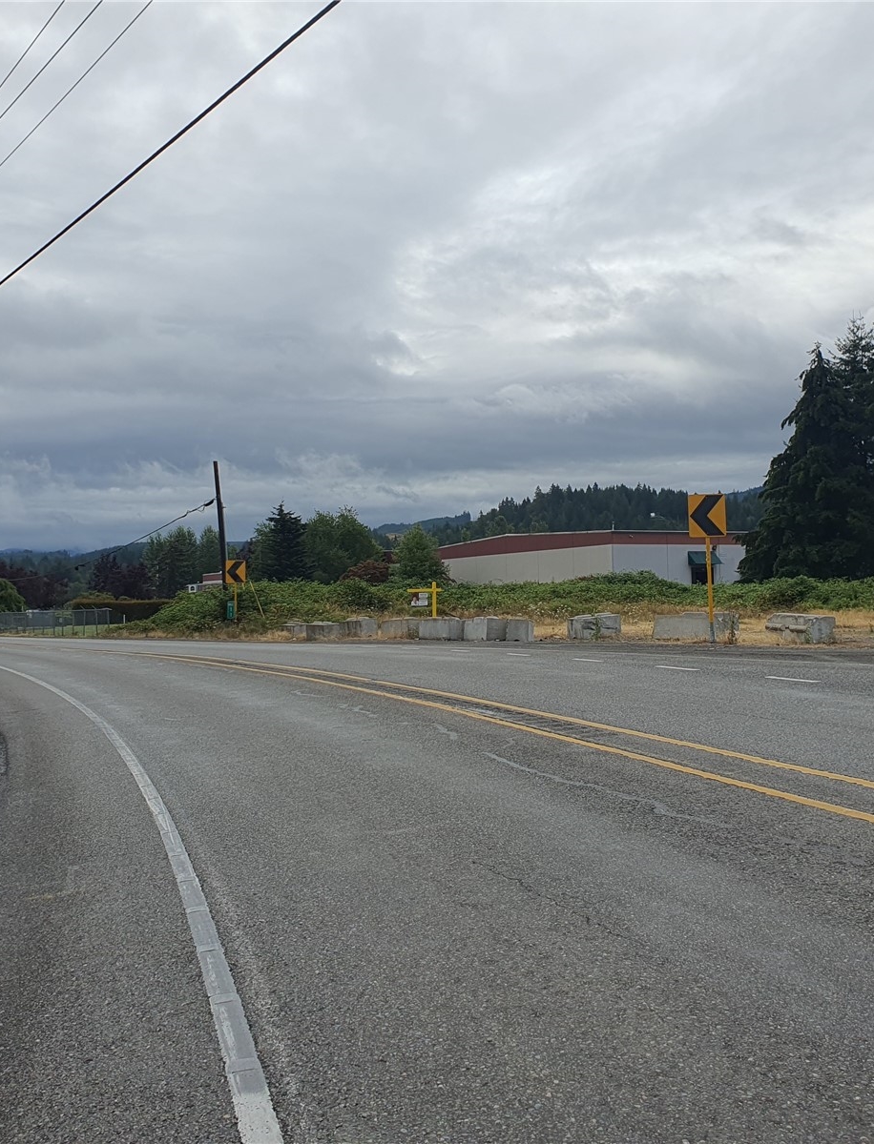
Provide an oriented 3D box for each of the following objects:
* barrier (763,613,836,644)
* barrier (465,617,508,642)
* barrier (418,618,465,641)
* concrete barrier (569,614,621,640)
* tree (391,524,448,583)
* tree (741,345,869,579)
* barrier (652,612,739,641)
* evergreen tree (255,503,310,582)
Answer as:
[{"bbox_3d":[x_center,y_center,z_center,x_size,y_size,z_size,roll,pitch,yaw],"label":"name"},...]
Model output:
[{"bbox_3d":[8.520,1.320,26.950,0.650,0.620,1.720,0,0,-19],"label":"barrier"},{"bbox_3d":[1.260,1.460,29.900,0.620,0.620,1.490,0,0,20],"label":"barrier"},{"bbox_3d":[0.184,1.703,34.752,0.610,0.650,1.830,0,-1,-30],"label":"barrier"},{"bbox_3d":[4.664,1.613,33.424,1.650,0.640,0.610,-1,-1,-8],"label":"concrete barrier"},{"bbox_3d":[-1.060,-0.450,70.000,3.600,5.000,3.600,0,0,0],"label":"tree"},{"bbox_3d":[21.200,-5.600,65.000,8.000,14.800,8.000,0,0,0],"label":"tree"},{"bbox_3d":[6.082,1.305,27.604,0.610,0.670,1.830,0,-2,-40],"label":"barrier"},{"bbox_3d":[-13.372,-1.060,99.897,4.785,9.847,4.785,-1,-1,0],"label":"evergreen tree"}]

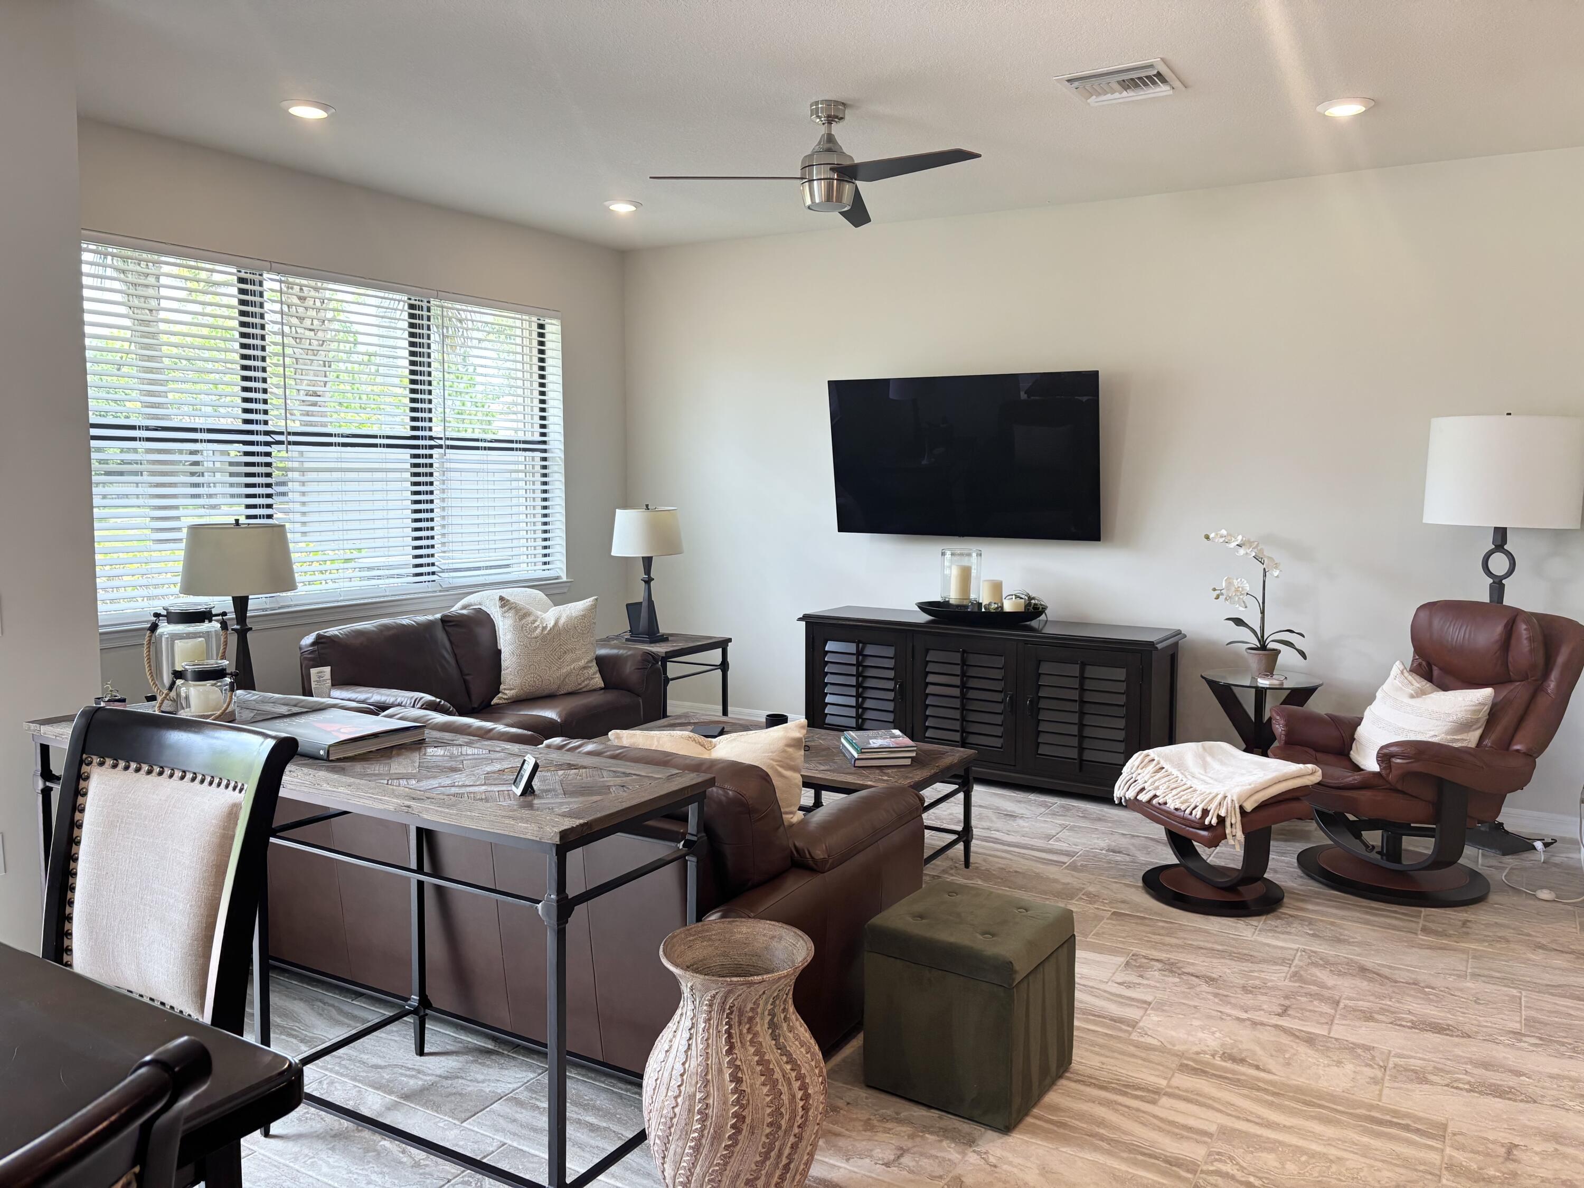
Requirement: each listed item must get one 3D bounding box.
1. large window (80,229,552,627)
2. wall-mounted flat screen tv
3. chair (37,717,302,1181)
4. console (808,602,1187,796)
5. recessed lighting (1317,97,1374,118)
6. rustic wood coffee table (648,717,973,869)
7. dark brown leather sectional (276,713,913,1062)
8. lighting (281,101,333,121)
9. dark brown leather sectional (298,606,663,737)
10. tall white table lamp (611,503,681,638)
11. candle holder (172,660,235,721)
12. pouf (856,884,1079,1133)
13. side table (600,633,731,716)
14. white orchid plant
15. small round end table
[{"bbox_3d":[-2.083,-0.742,5.746,0.070,1.535,2.820,4,7,31],"label":"large window"},{"bbox_3d":[0.876,-0.710,6.156,1.450,0.832,0.060,4,16,29],"label":"wall-mounted flat screen tv"},{"bbox_3d":[-1.249,0.765,1.928,0.520,1.040,0.620,3,6,26],"label":"chair"},{"bbox_3d":[0.966,0.514,6.089,1.880,0.760,0.515,4,7,31],"label":"console"},{"bbox_3d":[1.983,-1.738,4.259,0.190,0.020,0.190,4,7,31],"label":"recessed lighting"},{"bbox_3d":[-0.054,0.809,4.593,1.340,0.450,0.695,4,7,31],"label":"rustic wood coffee table"},{"bbox_3d":[-0.761,0.735,3.627,2.100,0.870,1.040,4,7,31],"label":"dark brown leather sectional"},{"bbox_3d":[-1.776,-1.777,4.380,0.190,0.020,0.190,0,6,0],"label":"lighting"},{"bbox_3d":[-1.380,0.530,5.380,0.940,0.830,1.590,4,7,31],"label":"dark brown leather sectional"},{"bbox_3d":[-0.829,-0.129,6.788,0.410,0.760,0.410,0,6,0],"label":"tall white table lamp"},{"bbox_3d":[-1.524,0.256,3.101,0.155,0.150,0.145,-3,7,-26],"label":"candle holder"},{"bbox_3d":[0.449,1.032,3.050,0.397,0.425,0.398,4,7,31],"label":"pouf"},{"bbox_3d":[-0.779,0.544,6.713,0.650,0.560,0.630,4,7,31],"label":"side table"},{"bbox_3d":[2.027,0.010,5.170,0.440,0.620,0.260,4,7,31],"label":"white orchid plant"},{"bbox_3d":[2.061,0.679,5.248,0.500,0.615,0.500,4,7,31],"label":"small round end table"}]

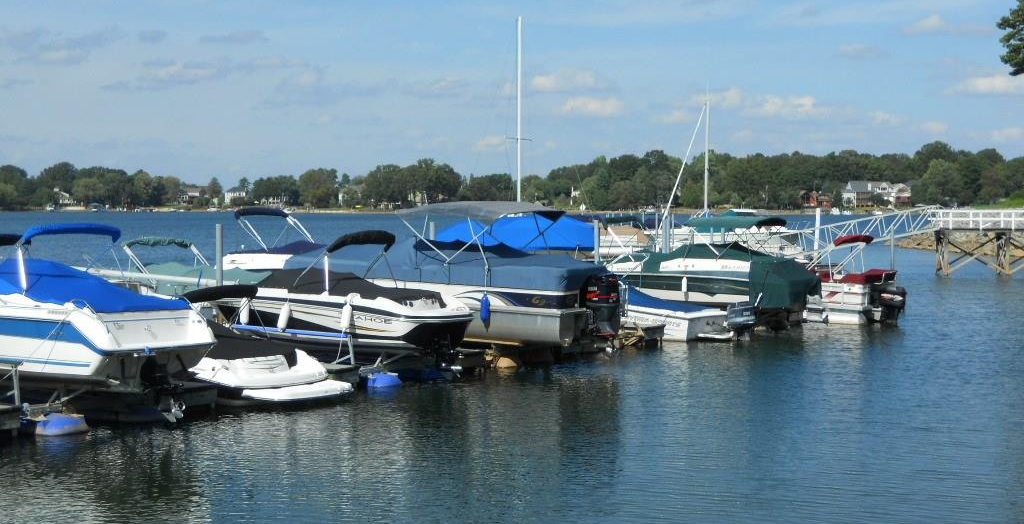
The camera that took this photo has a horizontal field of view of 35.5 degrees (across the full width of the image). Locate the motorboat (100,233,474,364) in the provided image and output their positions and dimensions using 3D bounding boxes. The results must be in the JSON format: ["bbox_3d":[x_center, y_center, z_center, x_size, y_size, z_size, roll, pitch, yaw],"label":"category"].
[{"bbox_3d":[-3.821,0.599,31.193,6.200,2.450,2.450,1,2,33],"label":"motorboat"}]

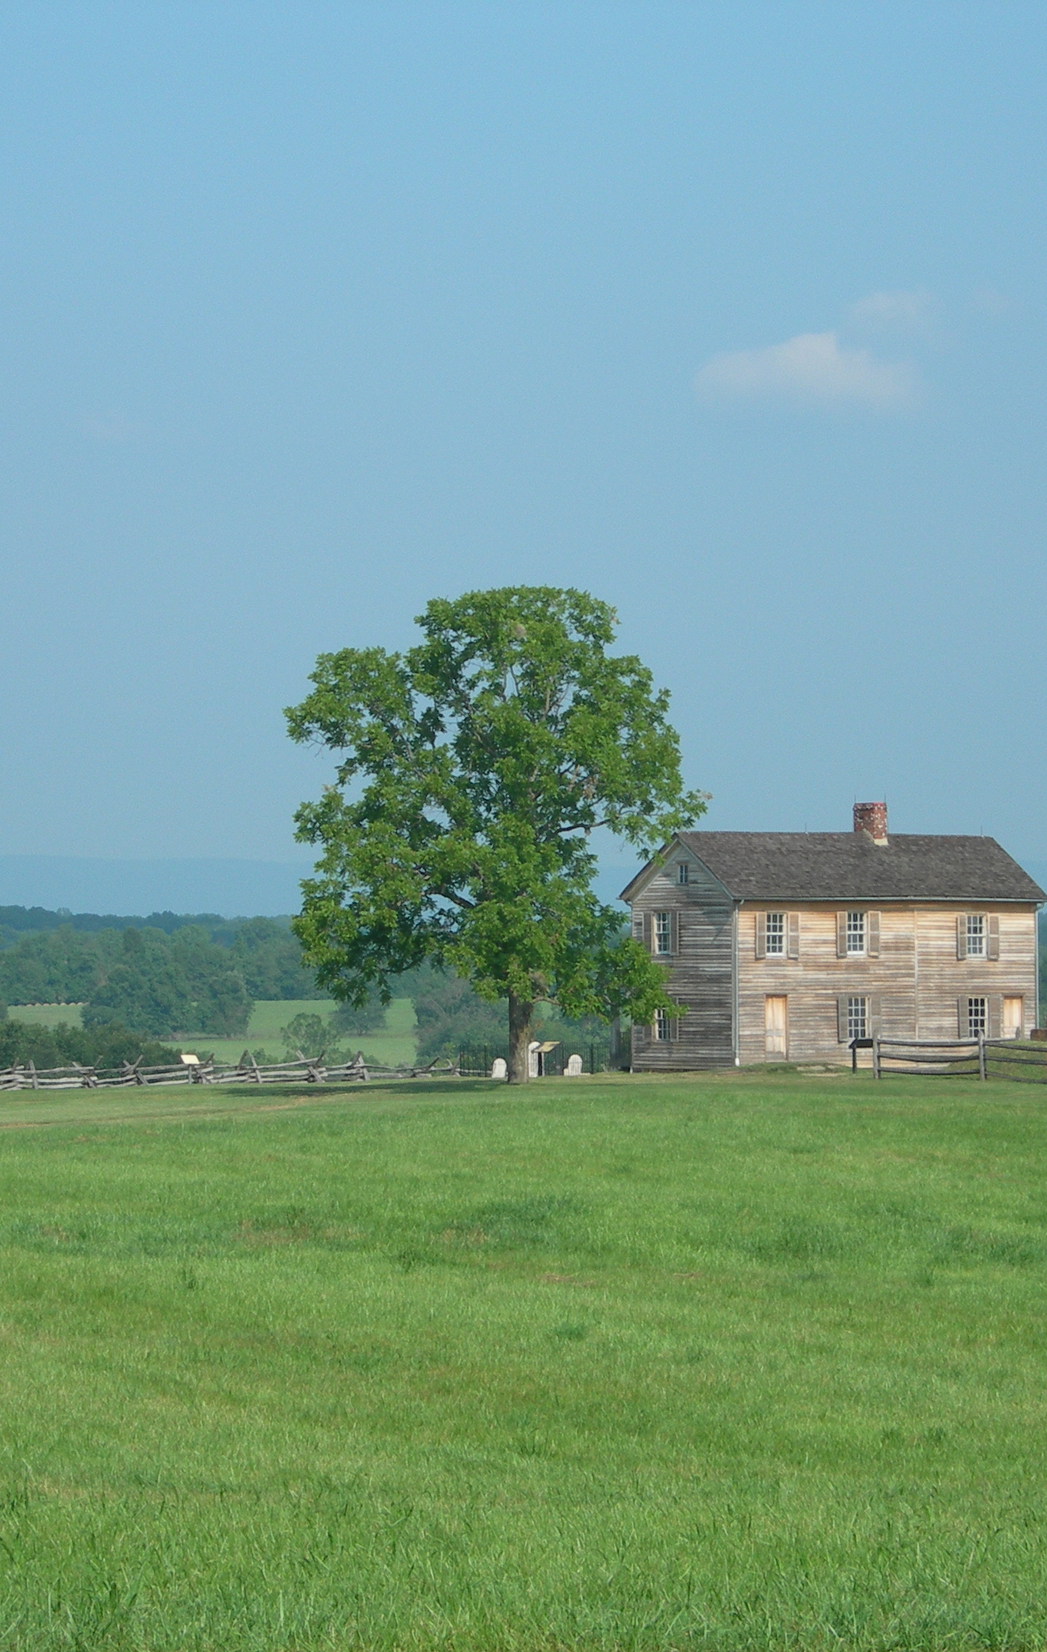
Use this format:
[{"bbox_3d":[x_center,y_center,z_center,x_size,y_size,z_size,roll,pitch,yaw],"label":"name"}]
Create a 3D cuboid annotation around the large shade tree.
[{"bbox_3d":[-0.877,0.239,222.000,12.900,15.302,12.400,0,-1,0],"label":"large shade tree"}]

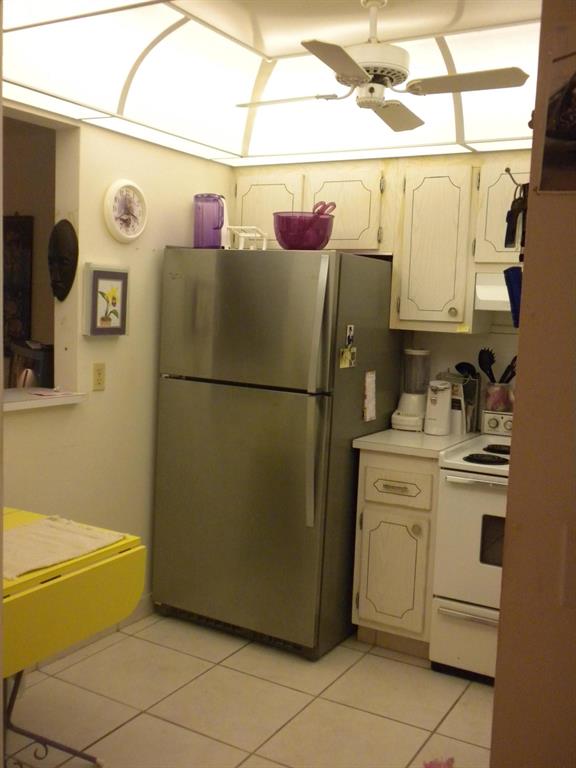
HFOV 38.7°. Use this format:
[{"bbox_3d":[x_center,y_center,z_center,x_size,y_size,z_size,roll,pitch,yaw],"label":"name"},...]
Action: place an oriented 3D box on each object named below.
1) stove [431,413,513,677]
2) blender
[{"bbox_3d":[1.060,0.687,3.389,0.730,1.020,0.670,6,8,30],"label":"stove"},{"bbox_3d":[0.594,0.023,3.800,0.150,0.374,0.170,6,8,30],"label":"blender"}]

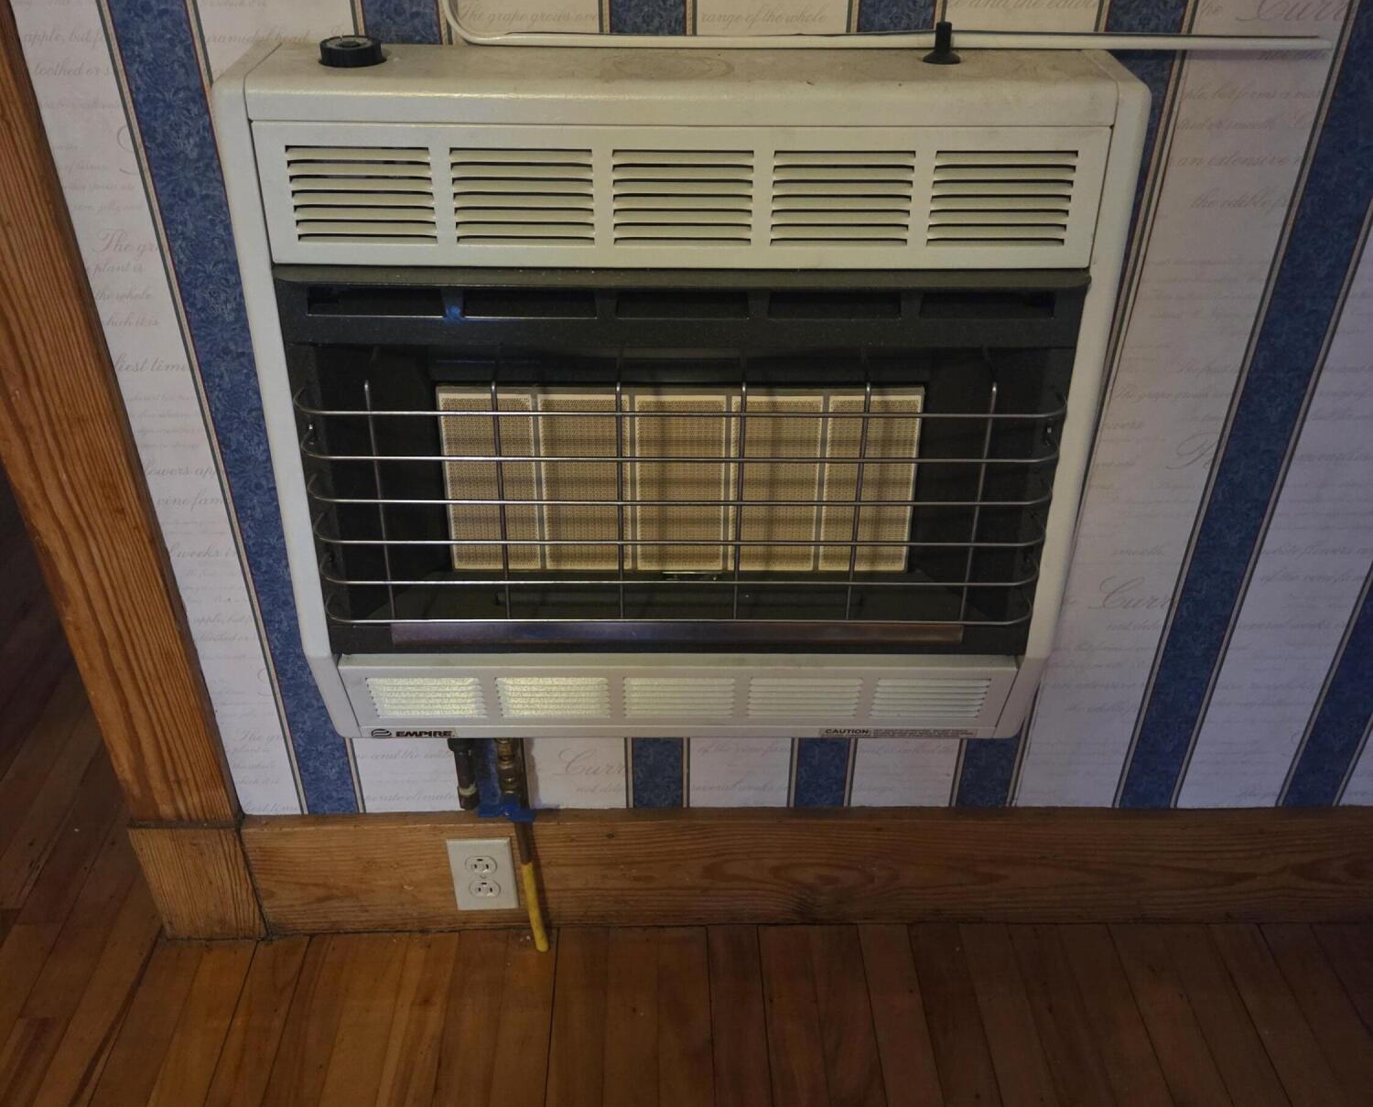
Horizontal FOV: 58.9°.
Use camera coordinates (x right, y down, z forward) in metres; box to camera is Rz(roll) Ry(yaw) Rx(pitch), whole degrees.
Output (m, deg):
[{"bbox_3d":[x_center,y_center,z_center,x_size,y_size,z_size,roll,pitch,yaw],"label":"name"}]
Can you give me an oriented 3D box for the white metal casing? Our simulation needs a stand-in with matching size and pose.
[{"bbox_3d":[-0.004,-0.088,0.951,0.602,0.551,0.167,0,35,-1],"label":"white metal casing"}]

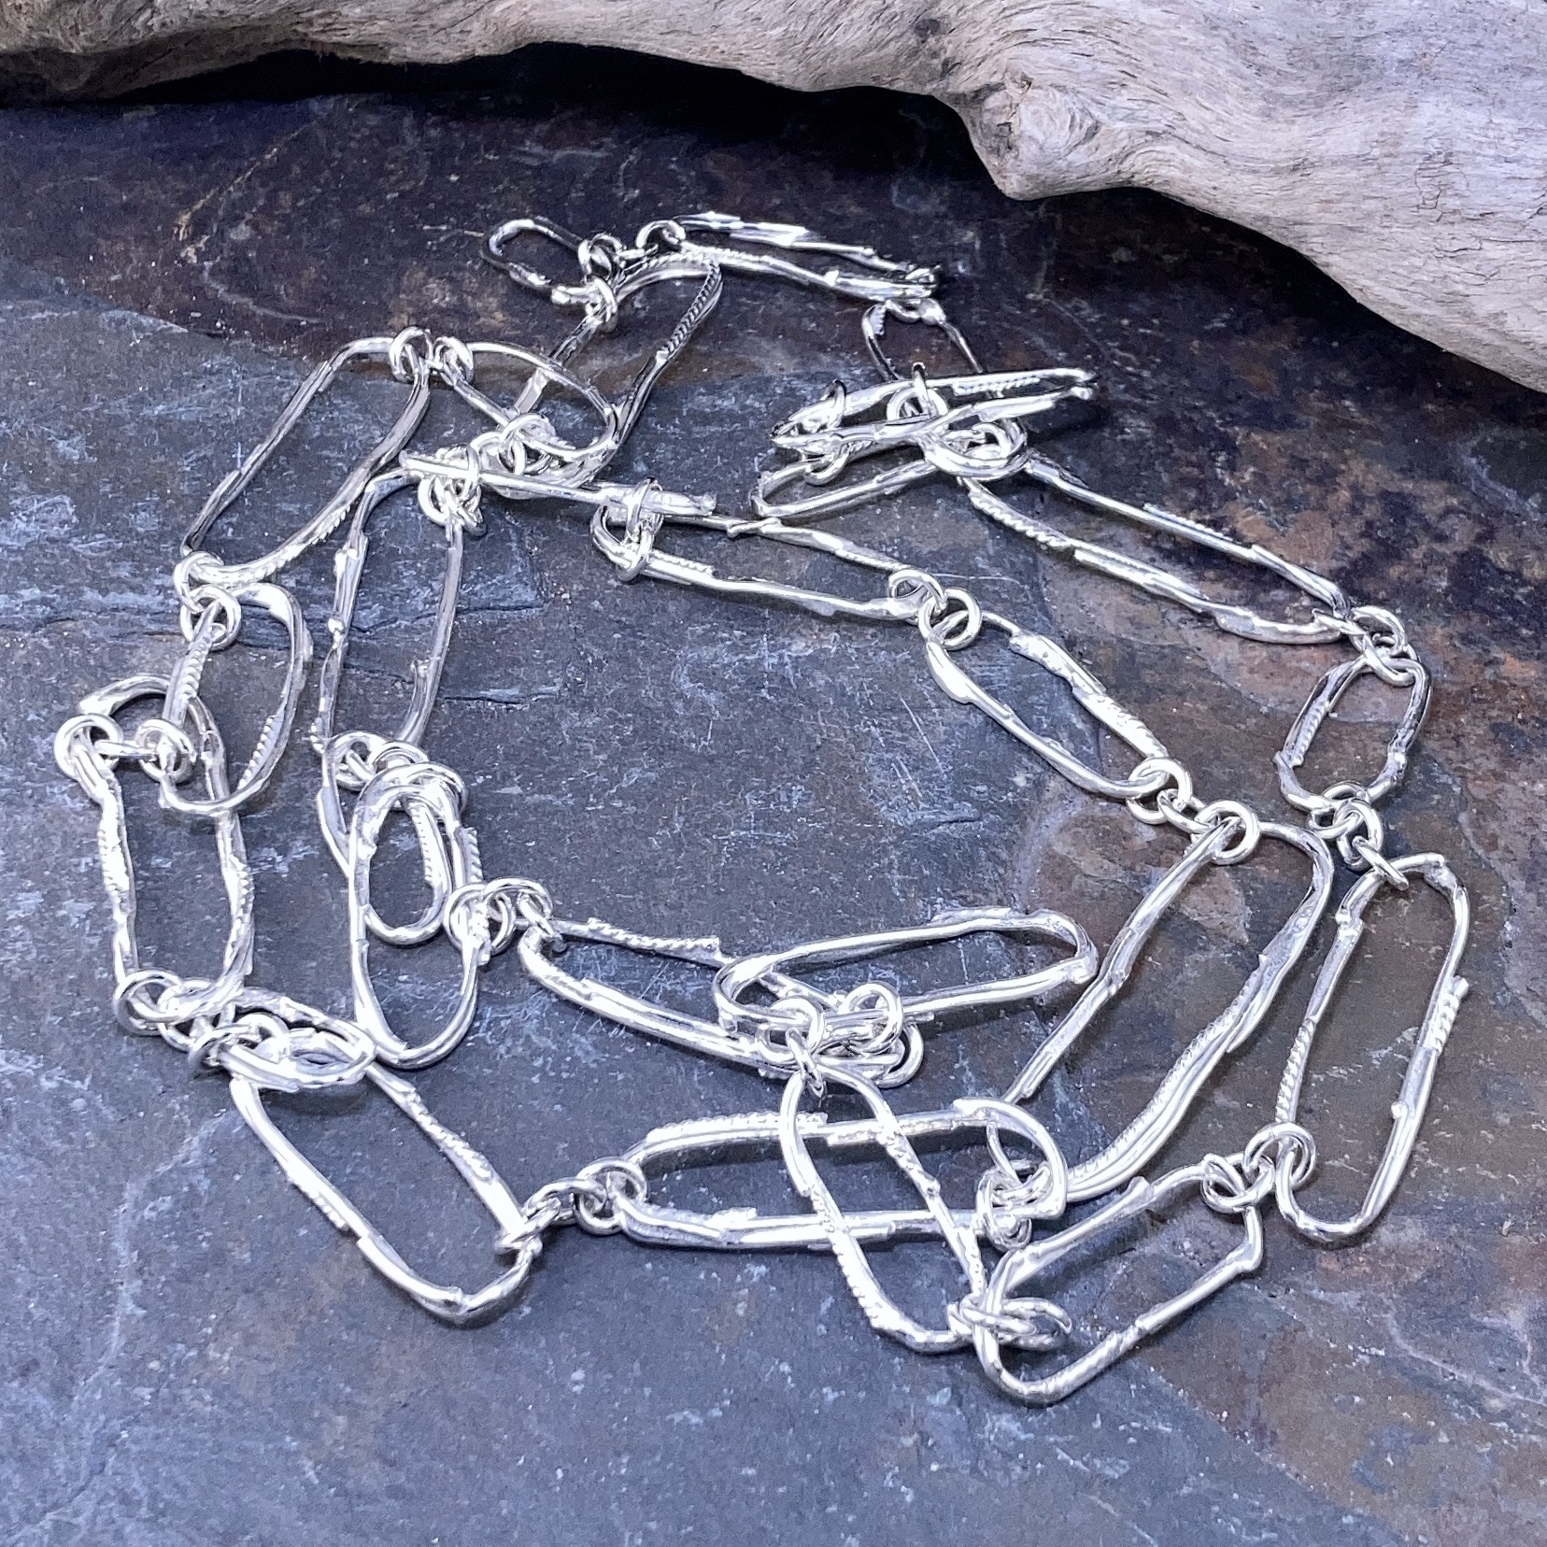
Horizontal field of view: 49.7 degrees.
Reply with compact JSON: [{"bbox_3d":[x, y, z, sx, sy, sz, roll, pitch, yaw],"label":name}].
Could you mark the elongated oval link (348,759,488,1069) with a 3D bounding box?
[{"bbox_3d":[-0.039,0.015,0.185,0.014,0.004,0.039,-9,55,-7],"label":"elongated oval link"}]

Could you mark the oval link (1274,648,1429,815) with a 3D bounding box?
[{"bbox_3d":[0.065,-0.005,0.185,0.011,0.003,0.026,33,62,20],"label":"oval link"}]

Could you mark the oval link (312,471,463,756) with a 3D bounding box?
[{"bbox_3d":[-0.048,-0.021,0.212,0.016,0.004,0.051,-2,54,-2],"label":"oval link"}]

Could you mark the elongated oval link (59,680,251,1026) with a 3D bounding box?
[{"bbox_3d":[-0.064,0.006,0.177,0.014,0.004,0.044,-18,58,-12],"label":"elongated oval link"}]

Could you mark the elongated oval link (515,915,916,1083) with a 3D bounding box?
[{"bbox_3d":[-0.006,0.024,0.179,0.045,0.004,0.012,20,57,14],"label":"elongated oval link"}]

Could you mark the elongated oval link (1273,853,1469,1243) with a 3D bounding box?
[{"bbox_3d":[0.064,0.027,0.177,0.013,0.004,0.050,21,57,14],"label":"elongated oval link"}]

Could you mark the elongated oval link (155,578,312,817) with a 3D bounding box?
[{"bbox_3d":[-0.060,-0.009,0.187,0.014,0.003,0.034,0,50,0],"label":"elongated oval link"}]

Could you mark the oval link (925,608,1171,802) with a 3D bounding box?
[{"bbox_3d":[0.033,-0.009,0.204,0.013,0.004,0.036,-36,62,-23],"label":"oval link"}]

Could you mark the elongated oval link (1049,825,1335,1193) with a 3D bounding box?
[{"bbox_3d":[0.040,0.023,0.167,0.015,0.003,0.051,35,63,21],"label":"elongated oval link"}]

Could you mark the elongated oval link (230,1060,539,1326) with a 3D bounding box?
[{"bbox_3d":[-0.037,0.037,0.157,0.037,0.003,0.014,37,63,22],"label":"elongated oval link"}]

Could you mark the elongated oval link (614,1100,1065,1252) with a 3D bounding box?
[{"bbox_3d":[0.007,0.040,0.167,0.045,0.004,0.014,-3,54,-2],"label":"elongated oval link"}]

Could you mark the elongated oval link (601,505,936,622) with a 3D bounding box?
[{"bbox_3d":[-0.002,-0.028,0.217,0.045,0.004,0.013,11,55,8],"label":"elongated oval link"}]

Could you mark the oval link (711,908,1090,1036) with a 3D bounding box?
[{"bbox_3d":[0.013,0.020,0.166,0.038,0.003,0.010,-7,57,-8],"label":"oval link"}]

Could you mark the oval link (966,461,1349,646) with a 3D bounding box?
[{"bbox_3d":[0.045,-0.027,0.200,0.049,0.003,0.012,27,60,17],"label":"oval link"}]

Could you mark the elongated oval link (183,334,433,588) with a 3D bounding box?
[{"bbox_3d":[-0.057,-0.040,0.209,0.017,0.003,0.045,18,58,12],"label":"elongated oval link"}]

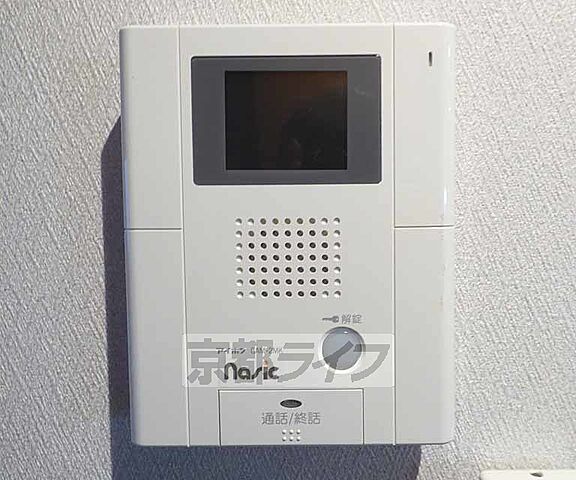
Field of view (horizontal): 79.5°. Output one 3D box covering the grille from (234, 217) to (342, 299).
[{"bbox_3d":[0.000,0.009,0.169,0.052,0.040,0.004,-1,2,0],"label":"grille"}]

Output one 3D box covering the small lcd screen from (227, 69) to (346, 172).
[{"bbox_3d":[-0.001,-0.058,0.167,0.059,0.048,0.004,-1,2,0],"label":"small lcd screen"}]

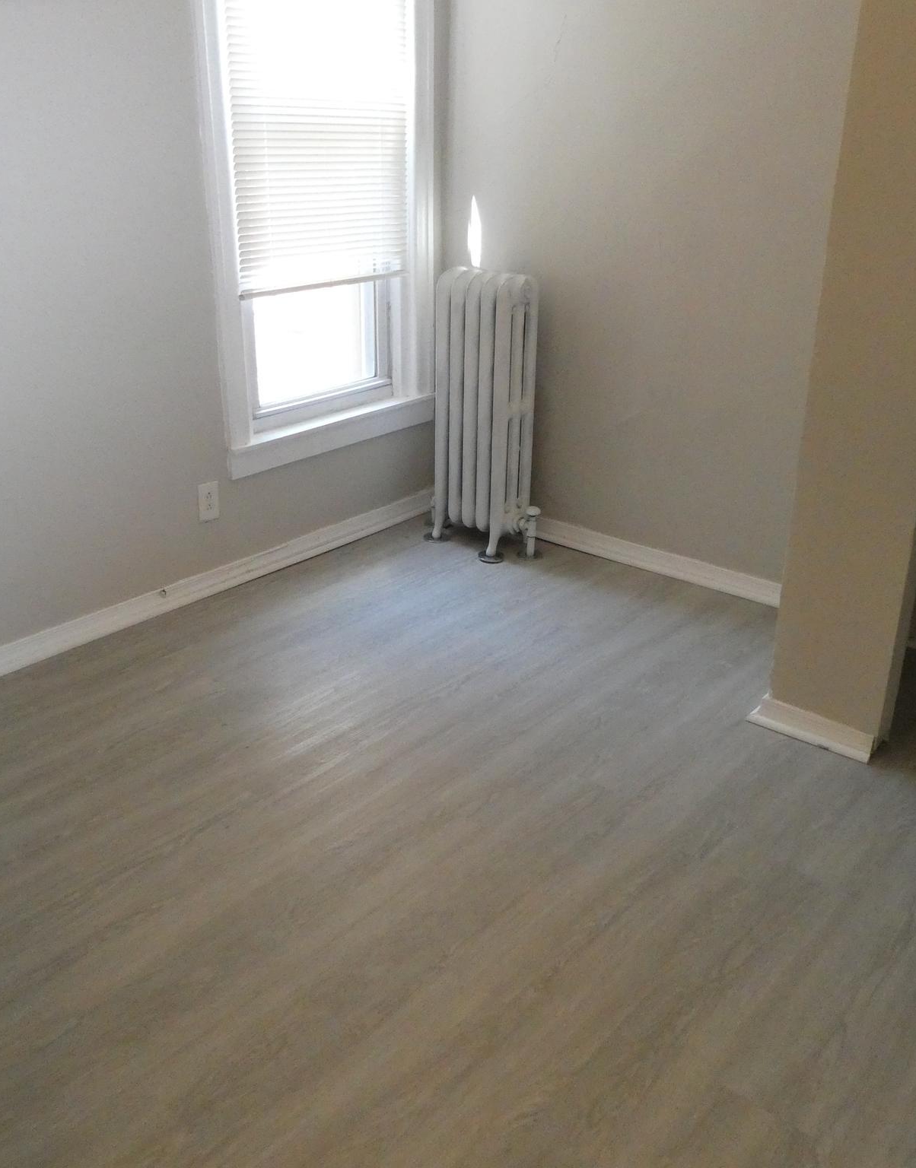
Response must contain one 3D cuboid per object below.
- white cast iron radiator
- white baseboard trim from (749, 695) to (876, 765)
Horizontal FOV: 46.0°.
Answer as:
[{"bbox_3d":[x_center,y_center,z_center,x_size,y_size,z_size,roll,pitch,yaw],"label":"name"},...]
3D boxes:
[{"bbox_3d":[0.105,-0.581,3.697,0.338,0.955,0.219,19,30,36],"label":"white cast iron radiator"},{"bbox_3d":[0.869,0.355,2.665,0.312,0.067,0.032,19,30,36],"label":"white baseboard trim"}]

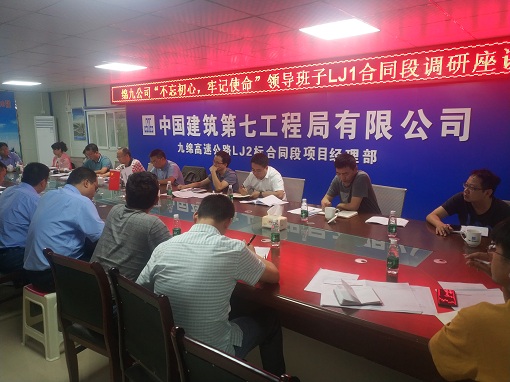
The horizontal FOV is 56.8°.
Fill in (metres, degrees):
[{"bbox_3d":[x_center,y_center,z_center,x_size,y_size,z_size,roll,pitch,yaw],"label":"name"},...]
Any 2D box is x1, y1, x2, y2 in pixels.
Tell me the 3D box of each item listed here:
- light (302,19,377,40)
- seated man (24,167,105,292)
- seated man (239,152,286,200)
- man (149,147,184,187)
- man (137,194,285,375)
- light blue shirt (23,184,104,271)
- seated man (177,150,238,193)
[{"bbox_3d":[0.788,-1.481,4.304,0.600,0.060,0.530,7,9,43],"label":"light"},{"bbox_3d":[-1.262,0.418,3.329,0.540,1.190,0.760,5,8,35],"label":"seated man"},{"bbox_3d":[0.059,0.230,5.054,0.760,1.230,0.560,-5,9,-45],"label":"seated man"},{"bbox_3d":[-1.264,0.071,6.323,0.760,1.220,0.560,-5,9,-42],"label":"man"},{"bbox_3d":[-0.175,0.584,2.145,0.580,1.160,0.760,4,7,29],"label":"man"},{"bbox_3d":[-1.314,0.240,3.250,0.500,0.560,0.480,5,8,35],"label":"light blue shirt"},{"bbox_3d":[-0.453,0.160,5.555,0.820,1.240,0.660,-1,7,-15],"label":"seated man"}]

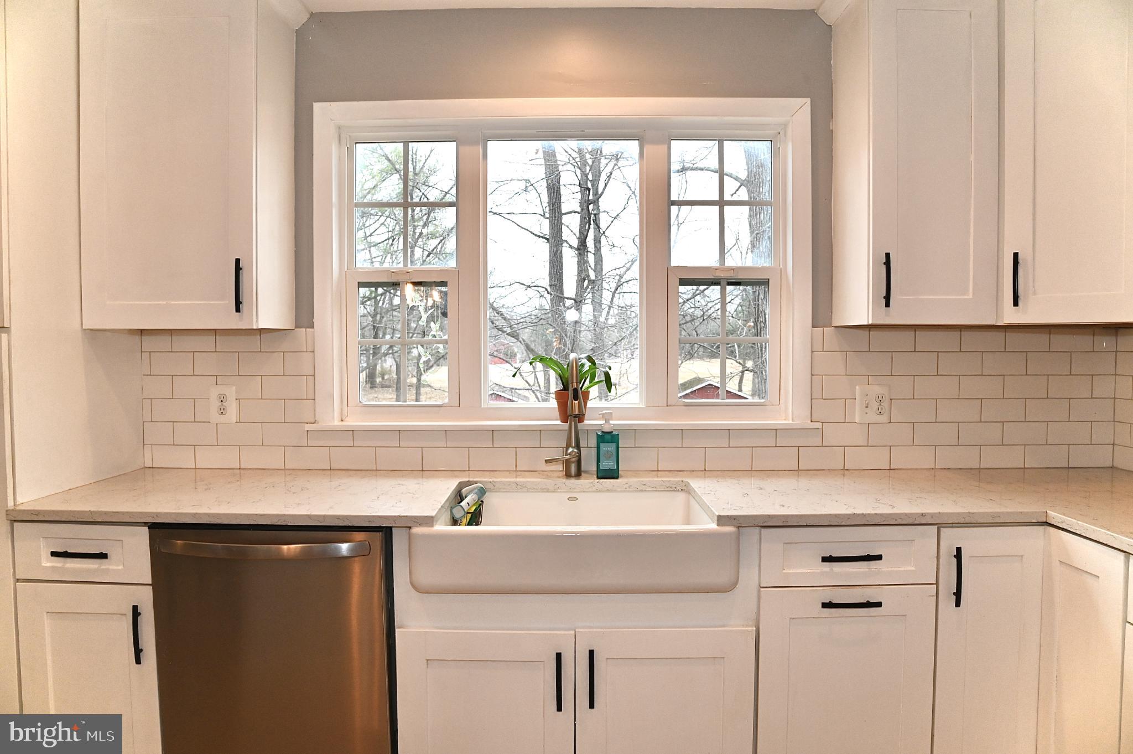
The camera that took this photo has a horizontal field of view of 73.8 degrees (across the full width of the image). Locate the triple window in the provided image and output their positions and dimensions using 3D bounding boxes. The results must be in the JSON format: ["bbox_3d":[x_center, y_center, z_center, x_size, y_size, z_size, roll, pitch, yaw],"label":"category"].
[{"bbox_3d":[-0.006,-0.347,2.519,1.485,0.980,0.085,0,2,1],"label":"triple window"}]

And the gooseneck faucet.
[{"bbox_3d":[-0.008,0.122,2.256,0.122,0.386,0.260,0,2,1],"label":"gooseneck faucet"}]

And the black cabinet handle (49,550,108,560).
[{"bbox_3d":[-1.171,0.428,1.816,0.143,0.013,0.033,0,2,1],"label":"black cabinet handle"}]

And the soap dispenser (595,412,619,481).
[{"bbox_3d":[0.128,0.208,2.336,0.068,0.208,0.056,0,2,1],"label":"soap dispenser"}]

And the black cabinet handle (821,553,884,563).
[{"bbox_3d":[0.681,0.431,1.795,0.145,0.013,0.033,0,2,1],"label":"black cabinet handle"}]

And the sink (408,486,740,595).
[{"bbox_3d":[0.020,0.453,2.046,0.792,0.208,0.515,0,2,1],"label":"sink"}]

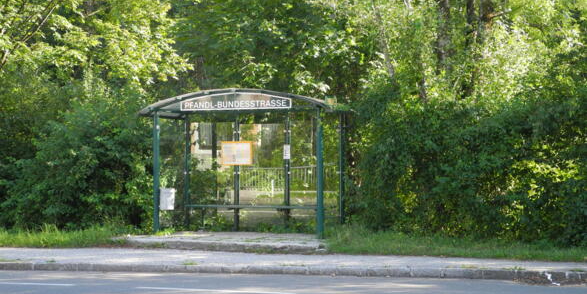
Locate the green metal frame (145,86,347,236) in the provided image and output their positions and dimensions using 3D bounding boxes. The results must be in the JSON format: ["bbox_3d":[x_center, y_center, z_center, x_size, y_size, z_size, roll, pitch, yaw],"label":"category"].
[{"bbox_3d":[-0.783,0.287,18.703,3.770,2.600,1.420,-1,-1,21],"label":"green metal frame"}]

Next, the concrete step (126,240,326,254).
[{"bbox_3d":[-1.109,1.633,16.887,3.551,0.138,0.445,-1,-1,23],"label":"concrete step"}]

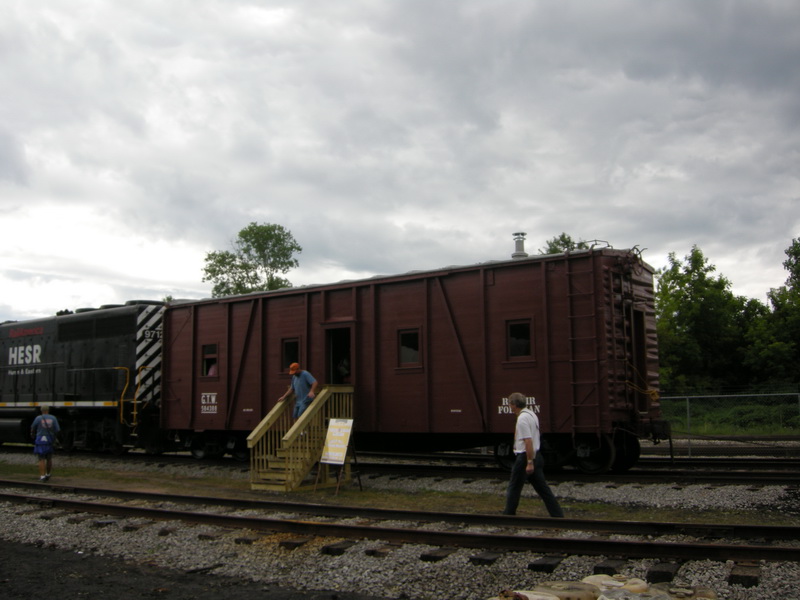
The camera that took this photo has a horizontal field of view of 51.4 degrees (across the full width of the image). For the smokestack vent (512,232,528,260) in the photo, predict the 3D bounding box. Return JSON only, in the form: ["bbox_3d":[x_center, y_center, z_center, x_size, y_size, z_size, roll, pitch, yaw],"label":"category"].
[{"bbox_3d":[2.506,-1.133,17.300,0.320,0.540,0.320,-1,-7,0],"label":"smokestack vent"}]

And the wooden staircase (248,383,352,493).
[{"bbox_3d":[-2.027,2.825,17.425,1.020,2.120,2.250,-6,-9,35],"label":"wooden staircase"}]

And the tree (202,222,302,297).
[{"bbox_3d":[-9.825,1.710,55.121,6.700,13.966,6.500,0,-7,-10],"label":"tree"}]

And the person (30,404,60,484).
[{"bbox_3d":[-8.067,3.260,18.959,0.620,1.740,0.420,2,-8,-24],"label":"person"}]

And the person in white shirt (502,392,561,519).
[{"bbox_3d":[1.782,2.148,11.380,0.800,1.720,0.550,-4,-8,27],"label":"person in white shirt"}]

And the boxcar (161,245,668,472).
[{"bbox_3d":[-0.383,1.630,19.722,13.000,4.420,2.980,-6,-9,35],"label":"boxcar"}]

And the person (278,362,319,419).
[{"bbox_3d":[-2.093,2.165,17.463,0.600,1.700,0.500,-7,-10,41],"label":"person"}]

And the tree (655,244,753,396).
[{"bbox_3d":[14.925,1.904,40.424,4.700,9.155,4.500,-4,-8,20],"label":"tree"}]

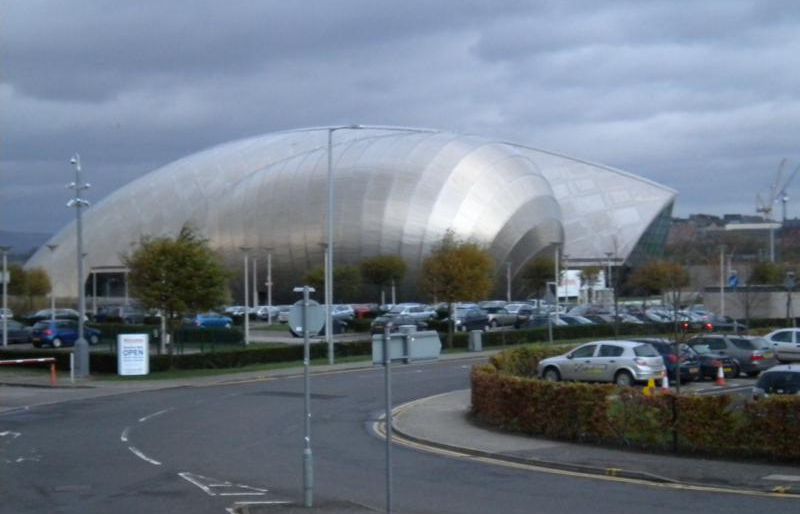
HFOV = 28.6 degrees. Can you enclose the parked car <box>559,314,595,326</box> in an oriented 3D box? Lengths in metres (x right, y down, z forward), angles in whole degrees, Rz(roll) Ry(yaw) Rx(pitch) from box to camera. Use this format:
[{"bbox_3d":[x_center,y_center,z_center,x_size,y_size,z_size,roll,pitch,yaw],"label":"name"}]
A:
[{"bbox_3d":[11.188,4.255,98.508,4.200,1.450,1.750,-1,-1,44],"label":"parked car"}]

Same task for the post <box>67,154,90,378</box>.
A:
[{"bbox_3d":[-12.256,0.355,60.046,0.900,8.500,0.750,0,-1,0],"label":"post"}]

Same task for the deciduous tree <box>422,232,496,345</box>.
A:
[{"bbox_3d":[2.927,1.604,80.000,3.800,6.000,3.800,-1,0,0],"label":"deciduous tree"}]

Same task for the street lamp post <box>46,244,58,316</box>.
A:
[{"bbox_3d":[-21.210,1.955,96.000,0.720,5.500,0.720,-1,0,0],"label":"street lamp post"}]

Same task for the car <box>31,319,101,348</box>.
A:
[{"bbox_3d":[-18.117,4.216,85.508,3.900,1.430,1.680,0,-1,-43],"label":"car"}]

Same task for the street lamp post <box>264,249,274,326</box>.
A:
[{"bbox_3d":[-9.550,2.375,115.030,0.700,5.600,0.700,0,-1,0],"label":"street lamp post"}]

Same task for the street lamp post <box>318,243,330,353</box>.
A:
[{"bbox_3d":[-3.979,2.006,84.500,0.750,5.480,0.750,-1,0,0],"label":"street lamp post"}]

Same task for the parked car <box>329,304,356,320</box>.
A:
[{"bbox_3d":[-5.449,4.630,137.008,1.750,1.480,4.200,-1,-1,38],"label":"parked car"}]

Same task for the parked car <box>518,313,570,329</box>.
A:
[{"bbox_3d":[8.332,3.903,87.000,4.200,1.450,1.750,-1,-1,40],"label":"parked car"}]

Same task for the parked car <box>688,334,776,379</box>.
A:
[{"bbox_3d":[11.516,3.623,58.100,4.600,1.500,1.770,-1,-1,40],"label":"parked car"}]

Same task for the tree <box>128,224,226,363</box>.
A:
[{"bbox_3d":[-9.600,1.663,67.532,4.400,6.000,4.300,0,-1,0],"label":"tree"}]

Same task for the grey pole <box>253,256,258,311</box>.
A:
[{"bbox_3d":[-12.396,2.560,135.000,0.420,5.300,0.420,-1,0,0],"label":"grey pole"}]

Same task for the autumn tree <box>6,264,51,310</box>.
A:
[{"bbox_3d":[-40.661,3.362,172.029,4.800,5.400,4.600,0,-1,0],"label":"autumn tree"}]

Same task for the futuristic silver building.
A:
[{"bbox_3d":[-6.944,-6.658,225.140,96.000,26.000,48.000,0,-1,0],"label":"futuristic silver building"}]

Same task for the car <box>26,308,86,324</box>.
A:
[{"bbox_3d":[-22.732,4.183,104.000,4.250,1.480,1.750,0,-1,-29],"label":"car"}]

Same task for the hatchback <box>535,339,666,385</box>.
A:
[{"bbox_3d":[6.941,3.643,54.008,4.250,1.460,1.760,-1,-1,33],"label":"hatchback"}]

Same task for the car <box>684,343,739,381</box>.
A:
[{"bbox_3d":[9.960,3.594,56.200,4.000,1.280,1.700,-1,-1,40],"label":"car"}]

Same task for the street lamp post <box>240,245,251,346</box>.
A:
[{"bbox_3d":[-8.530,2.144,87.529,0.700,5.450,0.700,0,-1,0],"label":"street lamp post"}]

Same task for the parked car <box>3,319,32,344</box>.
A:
[{"bbox_3d":[-22.104,4.224,88.500,4.300,1.450,1.750,0,-1,-37],"label":"parked car"}]

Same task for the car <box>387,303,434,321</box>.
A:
[{"bbox_3d":[0.856,4.229,117.000,4.150,1.470,1.740,0,-1,-40],"label":"car"}]

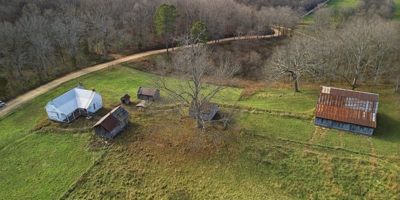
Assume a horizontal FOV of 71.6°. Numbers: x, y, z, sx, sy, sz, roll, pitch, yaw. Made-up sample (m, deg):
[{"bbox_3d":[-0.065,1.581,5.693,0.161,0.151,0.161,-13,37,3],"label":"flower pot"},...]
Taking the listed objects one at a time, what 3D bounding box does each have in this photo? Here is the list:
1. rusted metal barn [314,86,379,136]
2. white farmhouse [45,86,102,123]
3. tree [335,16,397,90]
[{"bbox_3d":[39.306,1.458,75.009,13.763,8.615,12.844,10,28,20],"label":"rusted metal barn"},{"bbox_3d":[-35.431,0.932,78.750,9.625,6.282,11.347,9,27,17],"label":"white farmhouse"},{"bbox_3d":[52.663,-14.381,89.491,18.000,24.390,18.000,0,26,0],"label":"tree"}]

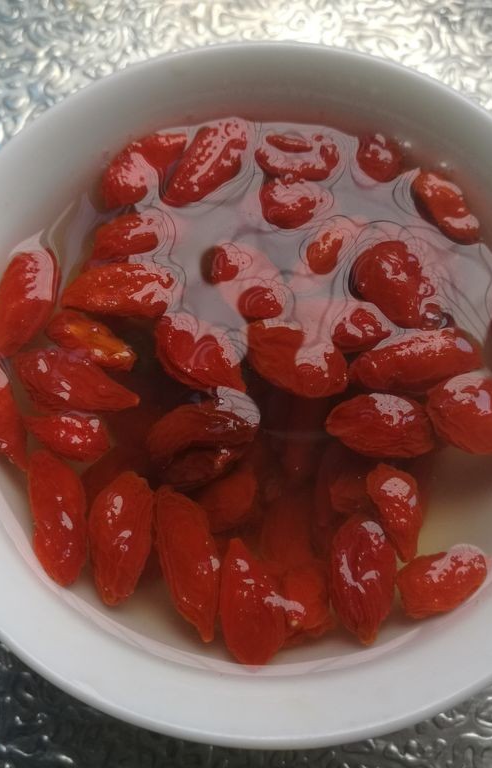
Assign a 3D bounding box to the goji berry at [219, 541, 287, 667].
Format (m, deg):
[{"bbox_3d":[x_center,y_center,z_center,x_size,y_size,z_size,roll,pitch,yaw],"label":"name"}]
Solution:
[{"bbox_3d":[0.000,0.034,0.125,0.010,0.009,0.019,-9,73,-3],"label":"goji berry"}]

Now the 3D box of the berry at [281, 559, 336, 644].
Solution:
[{"bbox_3d":[0.009,0.034,0.127,0.009,0.008,0.013,-2,73,-1],"label":"berry"}]

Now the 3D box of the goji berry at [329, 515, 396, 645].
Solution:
[{"bbox_3d":[0.017,0.029,0.119,0.009,0.008,0.019,-3,73,-1],"label":"goji berry"}]

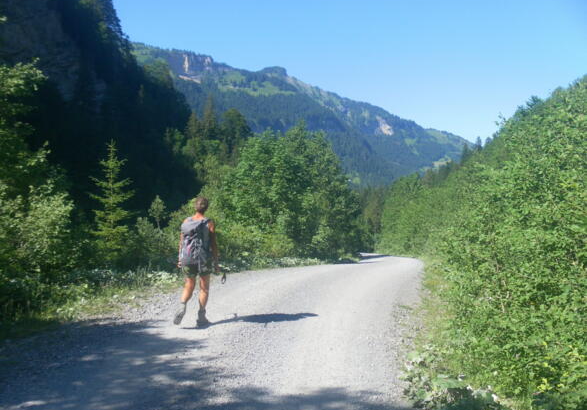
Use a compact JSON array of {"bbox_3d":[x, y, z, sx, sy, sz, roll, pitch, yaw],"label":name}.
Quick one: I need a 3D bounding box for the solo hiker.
[{"bbox_3d":[-1.230,0.720,7.580,0.560,1.690,0.680,0,-1,7],"label":"solo hiker"}]

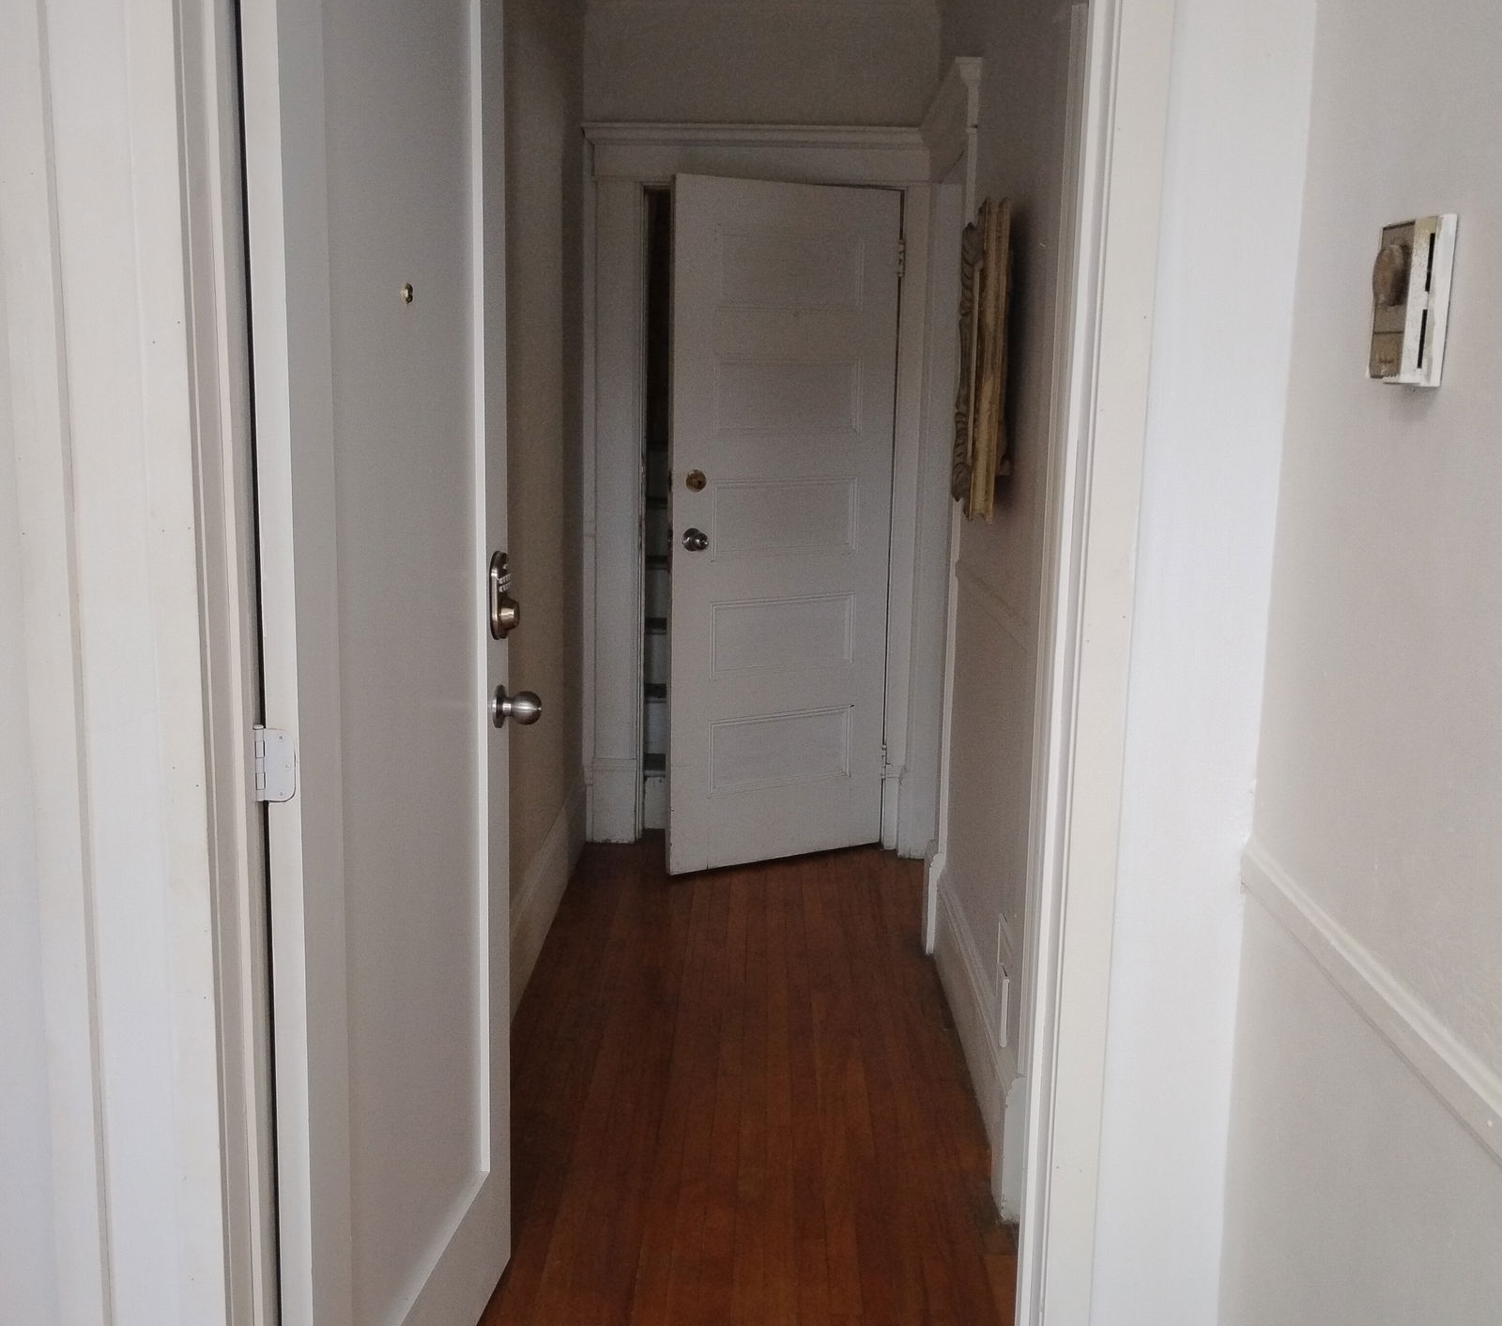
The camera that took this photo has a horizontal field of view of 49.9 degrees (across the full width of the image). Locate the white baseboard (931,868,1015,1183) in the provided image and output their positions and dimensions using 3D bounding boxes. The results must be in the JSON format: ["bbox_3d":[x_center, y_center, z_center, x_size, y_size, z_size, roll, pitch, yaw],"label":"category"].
[{"bbox_3d":[0.473,0.741,3.510,0.030,0.215,1.200,1,10,1],"label":"white baseboard"}]

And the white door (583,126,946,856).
[{"bbox_3d":[0.012,-0.495,4.888,1.030,2.155,0.140,1,10,1],"label":"white door"}]

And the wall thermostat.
[{"bbox_3d":[0.467,-0.259,1.161,0.040,0.117,0.074,1,10,1],"label":"wall thermostat"}]

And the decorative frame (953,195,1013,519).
[{"bbox_3d":[0.480,-0.629,3.403,0.065,0.620,0.480,1,10,1],"label":"decorative frame"}]

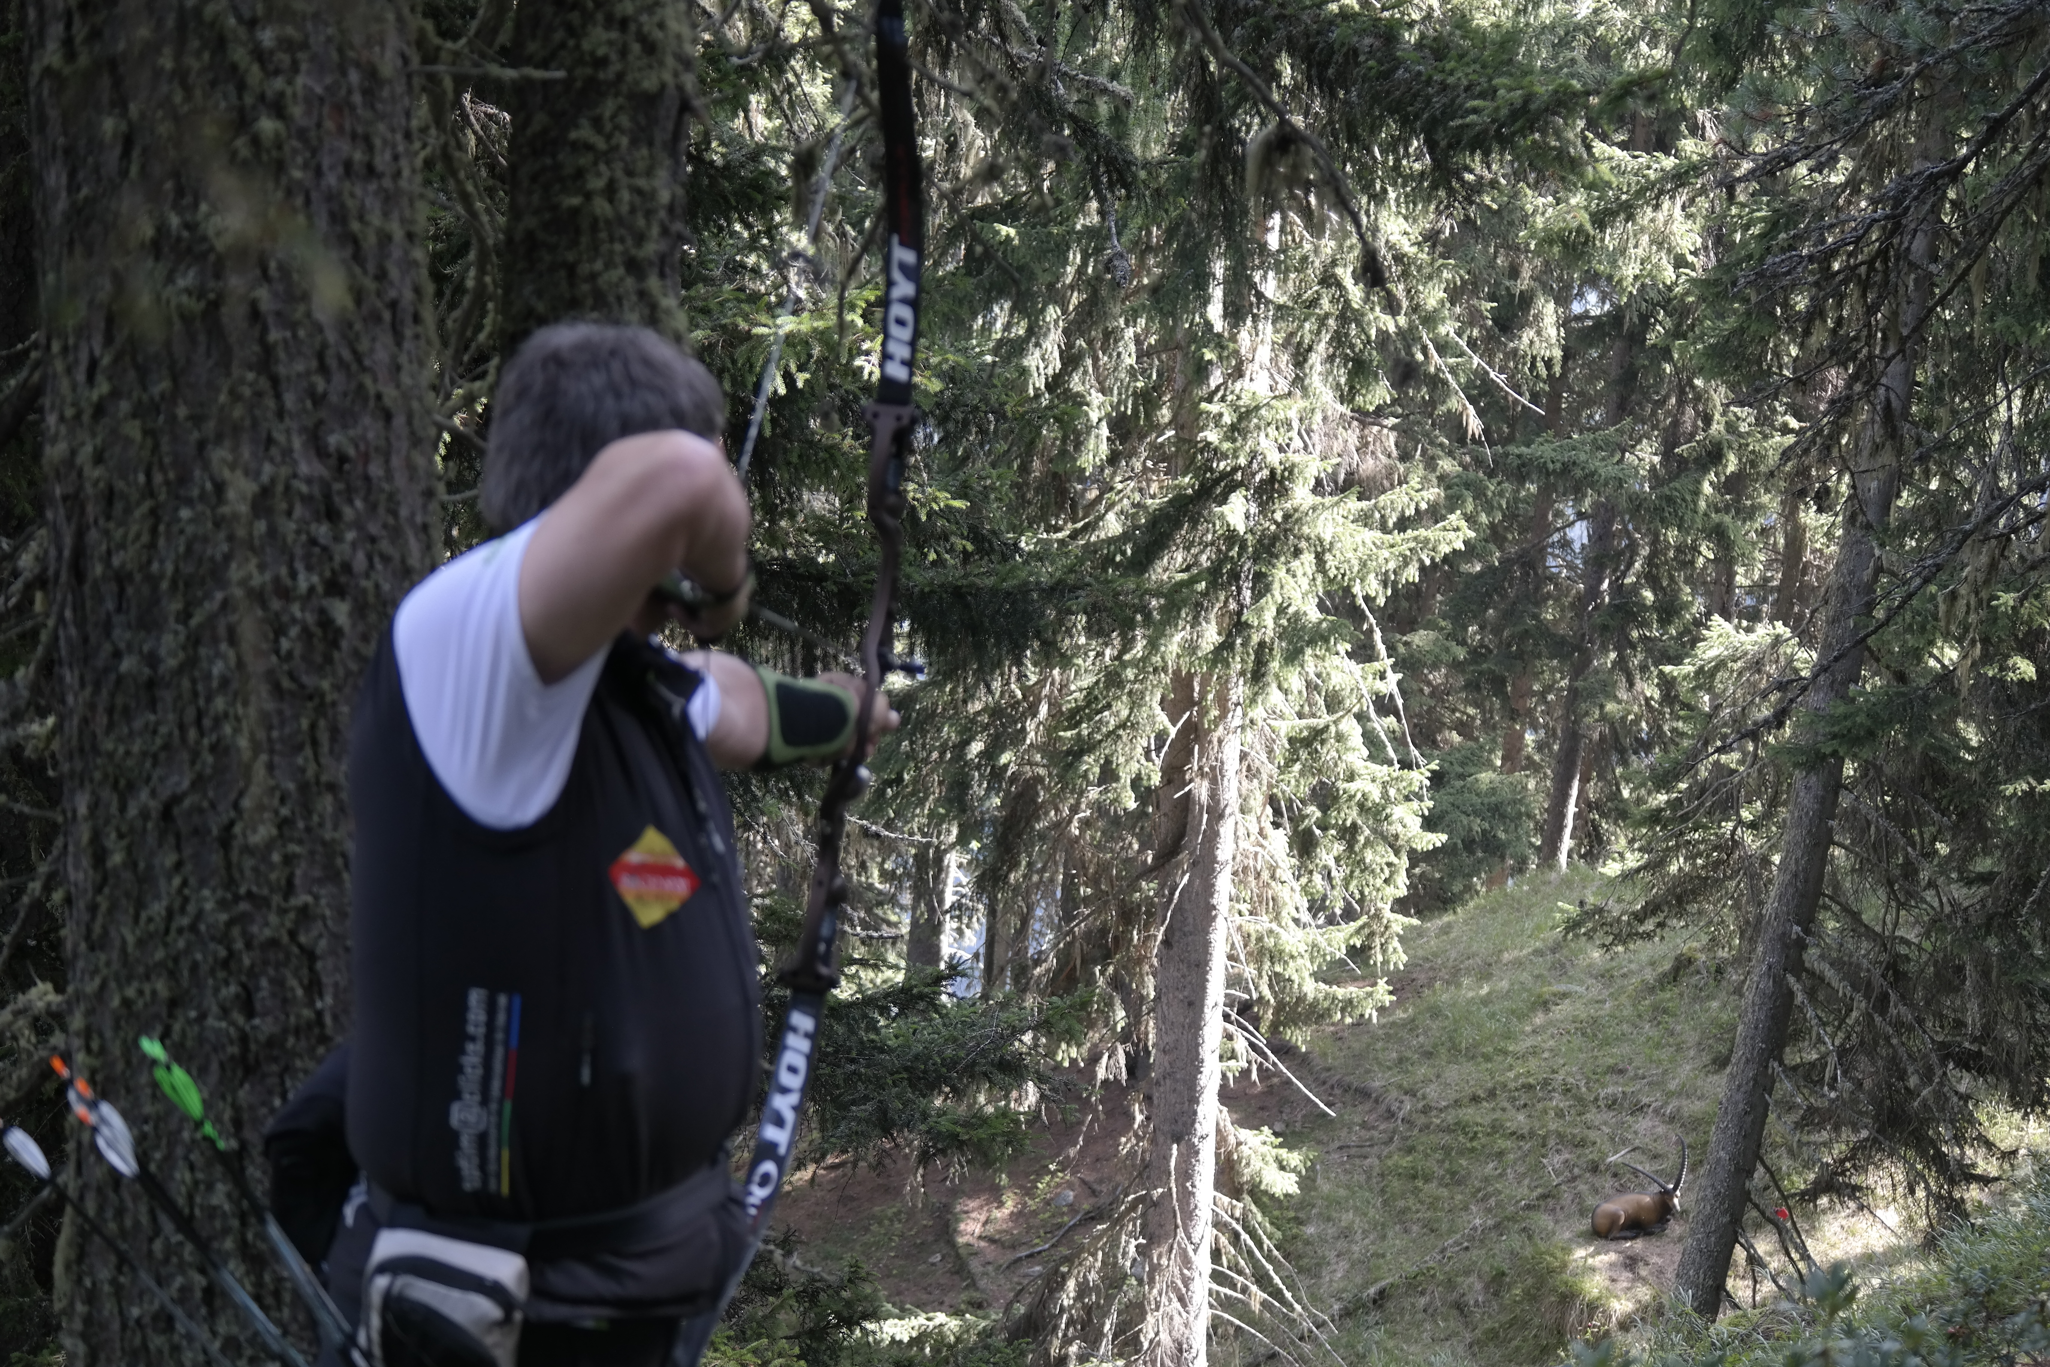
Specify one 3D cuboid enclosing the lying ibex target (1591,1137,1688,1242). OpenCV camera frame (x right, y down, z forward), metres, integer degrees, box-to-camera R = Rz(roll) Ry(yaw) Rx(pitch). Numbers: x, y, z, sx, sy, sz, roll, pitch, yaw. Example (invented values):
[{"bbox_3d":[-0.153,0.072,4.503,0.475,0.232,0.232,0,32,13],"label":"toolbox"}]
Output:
[{"bbox_3d":[5.729,4.735,41.000,0.950,0.860,0.550,0,3,-24],"label":"lying ibex target"}]

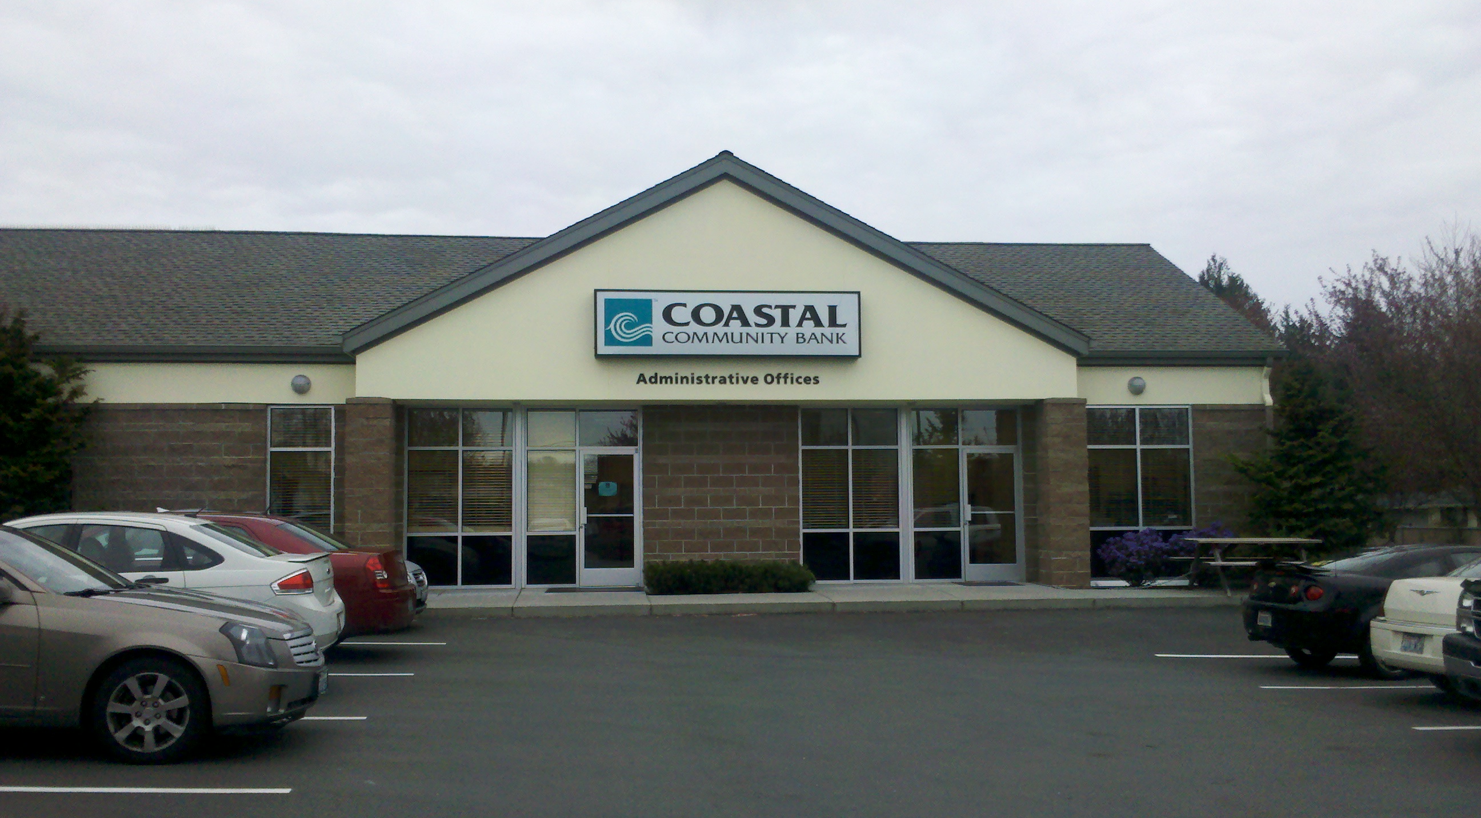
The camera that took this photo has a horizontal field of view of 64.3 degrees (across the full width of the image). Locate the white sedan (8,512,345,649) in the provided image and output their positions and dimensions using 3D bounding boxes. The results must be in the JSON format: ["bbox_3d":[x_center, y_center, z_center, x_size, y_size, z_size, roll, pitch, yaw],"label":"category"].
[{"bbox_3d":[-5.891,1.696,10.733,4.440,1.490,1.730,0,-4,-8],"label":"white sedan"}]

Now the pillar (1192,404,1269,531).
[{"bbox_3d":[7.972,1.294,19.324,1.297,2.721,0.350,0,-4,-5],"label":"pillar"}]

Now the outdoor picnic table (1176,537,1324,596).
[{"bbox_3d":[7.580,2.309,17.484,1.850,0.760,1.500,0,-4,-1],"label":"outdoor picnic table"}]

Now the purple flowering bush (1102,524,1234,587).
[{"bbox_3d":[6.665,2.275,18.383,2.100,0.980,1.150,0,-4,-6],"label":"purple flowering bush"}]

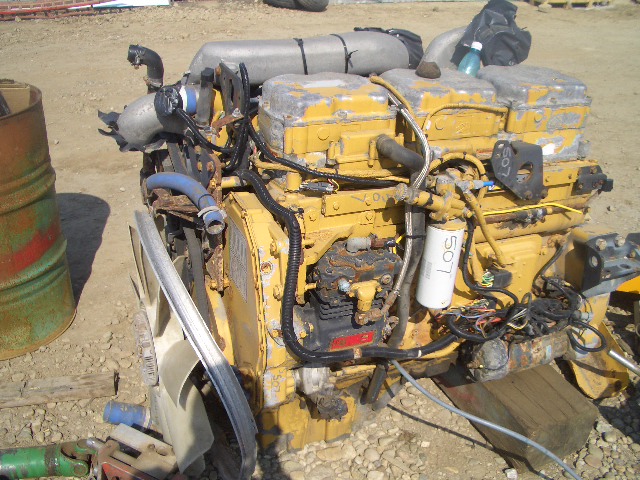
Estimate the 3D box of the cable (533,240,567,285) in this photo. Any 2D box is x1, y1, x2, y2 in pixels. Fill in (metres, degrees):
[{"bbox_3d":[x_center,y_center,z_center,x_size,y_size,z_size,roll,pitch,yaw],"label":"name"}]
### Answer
[{"bbox_3d":[0.721,0.069,2.018,0.096,0.132,0.071,-8,31,-19],"label":"cable"}]

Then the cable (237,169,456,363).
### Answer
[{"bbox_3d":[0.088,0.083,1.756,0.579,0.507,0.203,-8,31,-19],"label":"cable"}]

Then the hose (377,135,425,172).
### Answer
[{"bbox_3d":[0.212,-0.221,1.688,0.122,0.086,0.076,-8,31,-19],"label":"hose"}]

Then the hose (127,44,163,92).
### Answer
[{"bbox_3d":[-0.490,-0.487,1.828,0.101,0.127,0.051,-8,31,-19],"label":"hose"}]

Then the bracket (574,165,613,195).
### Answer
[{"bbox_3d":[0.829,-0.194,1.980,0.117,0.076,0.056,-8,31,-19],"label":"bracket"}]

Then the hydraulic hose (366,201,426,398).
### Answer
[{"bbox_3d":[0.218,0.202,1.880,0.107,0.670,0.081,-8,31,-19],"label":"hydraulic hose"}]

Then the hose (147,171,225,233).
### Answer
[{"bbox_3d":[-0.369,-0.095,1.701,0.264,0.122,0.086,26,36,34],"label":"hose"}]

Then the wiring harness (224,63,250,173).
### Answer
[{"bbox_3d":[-0.211,-0.310,1.625,0.066,0.259,0.051,-8,31,-19],"label":"wiring harness"}]

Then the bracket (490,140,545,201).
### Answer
[{"bbox_3d":[0.556,-0.198,1.830,0.152,0.173,0.041,-8,31,-19],"label":"bracket"}]

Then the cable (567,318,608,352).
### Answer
[{"bbox_3d":[0.892,0.320,2.150,0.127,0.076,0.091,-8,31,-19],"label":"cable"}]

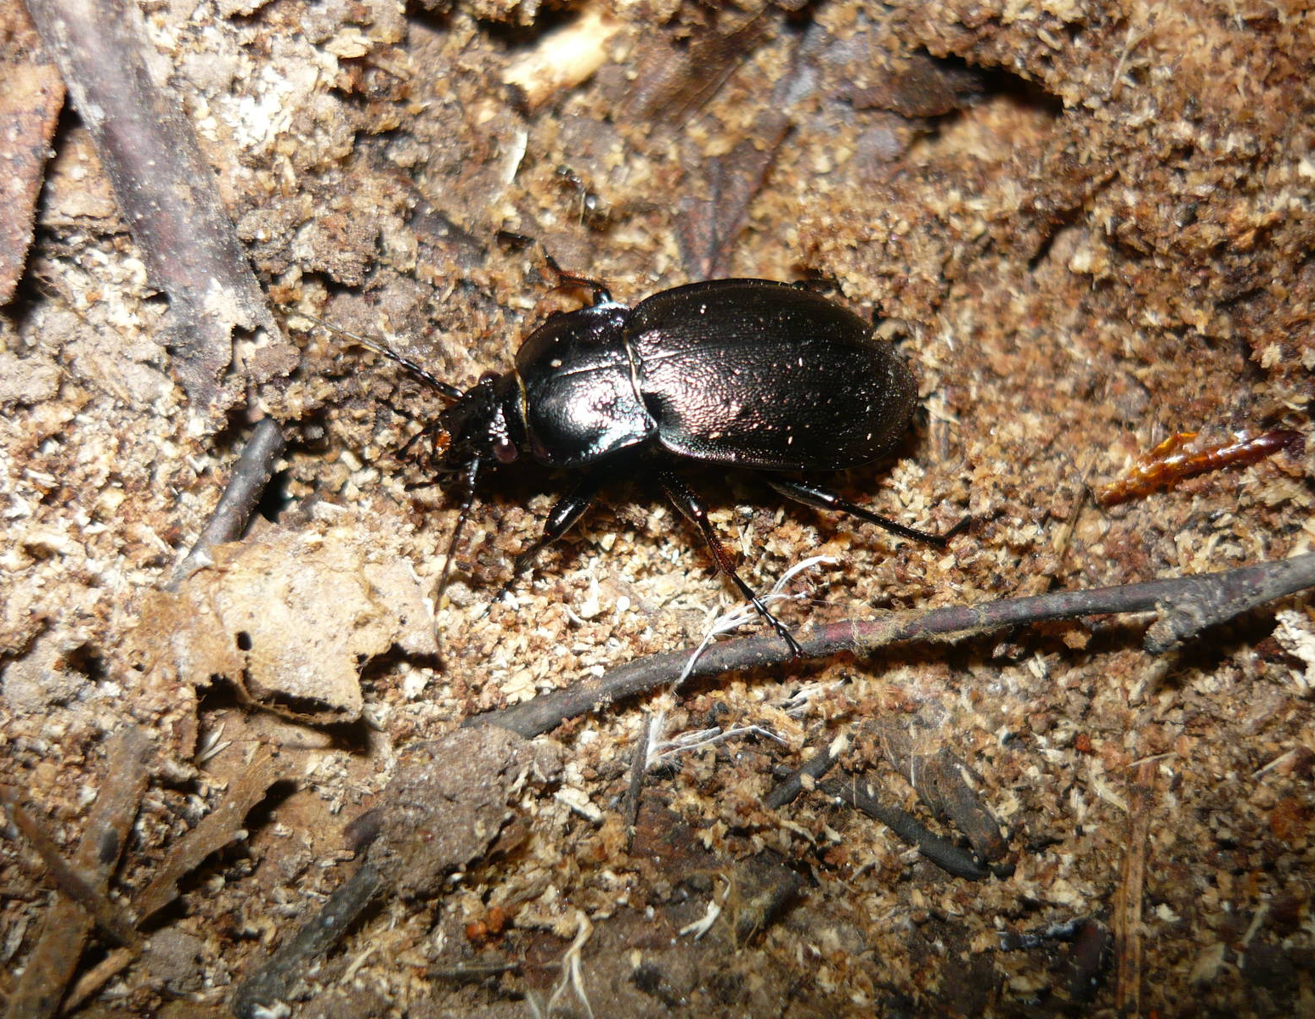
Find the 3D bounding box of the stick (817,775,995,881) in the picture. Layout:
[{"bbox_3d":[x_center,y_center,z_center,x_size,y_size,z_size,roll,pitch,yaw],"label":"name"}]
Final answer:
[{"bbox_3d":[0.012,0.015,0.061,0.009,0.001,0.001,26,68,12],"label":"stick"}]

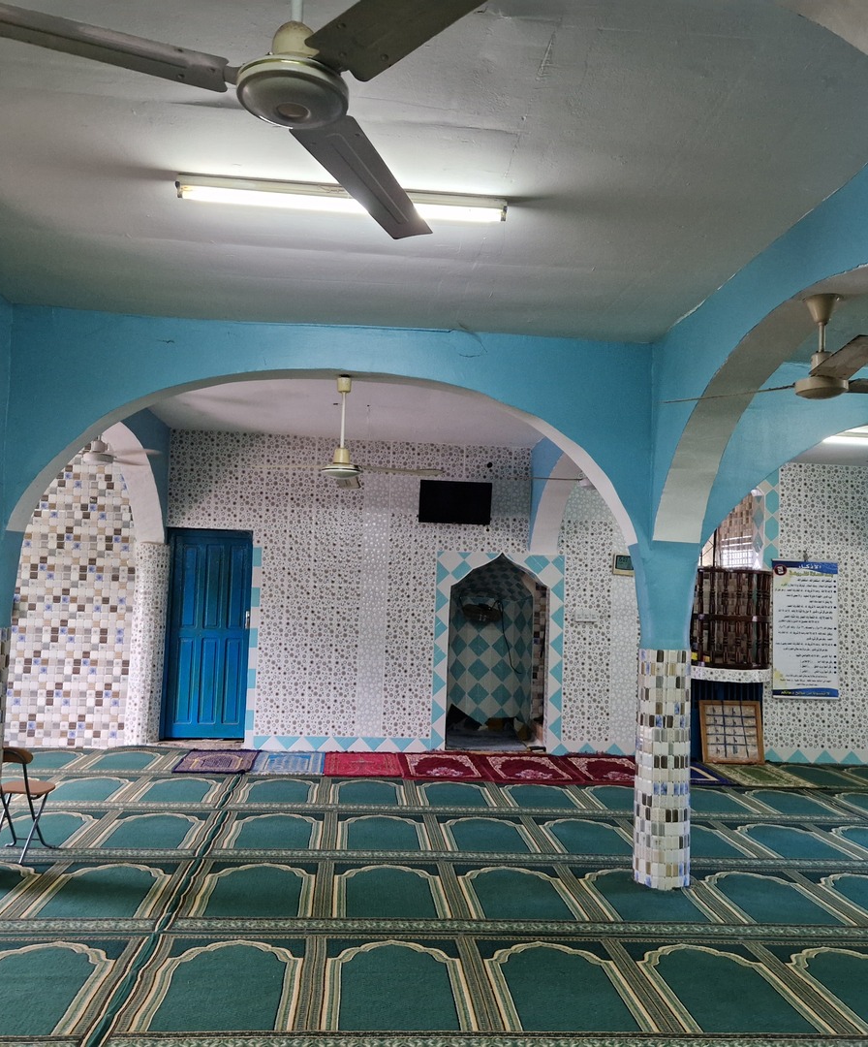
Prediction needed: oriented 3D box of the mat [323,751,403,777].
[{"bbox_3d":[-0.661,2.236,8.648,0.690,0.012,1.120,2,-4,-3],"label":"mat"}]

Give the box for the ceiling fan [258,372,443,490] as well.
[{"bbox_3d":[-0.527,-0.552,5.485,1.160,0.607,1.060,2,-4,-4],"label":"ceiling fan"}]

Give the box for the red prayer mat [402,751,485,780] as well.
[{"bbox_3d":[0.071,2.215,8.460,0.740,0.016,1.180,2,-4,-4],"label":"red prayer mat"}]

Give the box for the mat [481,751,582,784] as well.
[{"bbox_3d":[0.886,2.288,8.714,0.760,0.012,1.270,2,-4,-3],"label":"mat"}]

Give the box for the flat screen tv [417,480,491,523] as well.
[{"bbox_3d":[0.229,-0.215,9.444,0.730,0.430,0.080,2,-4,-3],"label":"flat screen tv"}]

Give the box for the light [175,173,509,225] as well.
[{"bbox_3d":[-0.336,-1.209,3.457,1.220,0.075,0.055,2,-4,-4],"label":"light"}]

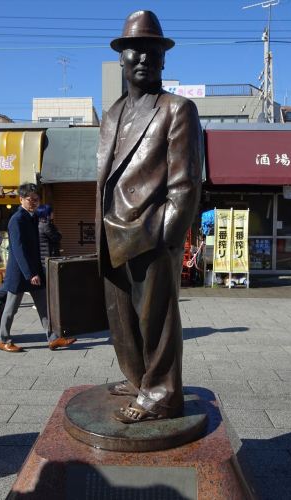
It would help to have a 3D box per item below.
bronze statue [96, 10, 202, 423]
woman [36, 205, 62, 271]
[{"bbox_3d":[0.020,-0.141,2.095,0.510,1.780,0.400,4,6,43],"label":"bronze statue"},{"bbox_3d":[-1.440,0.093,6.947,0.480,1.550,0.480,-1,5,-14],"label":"woman"}]

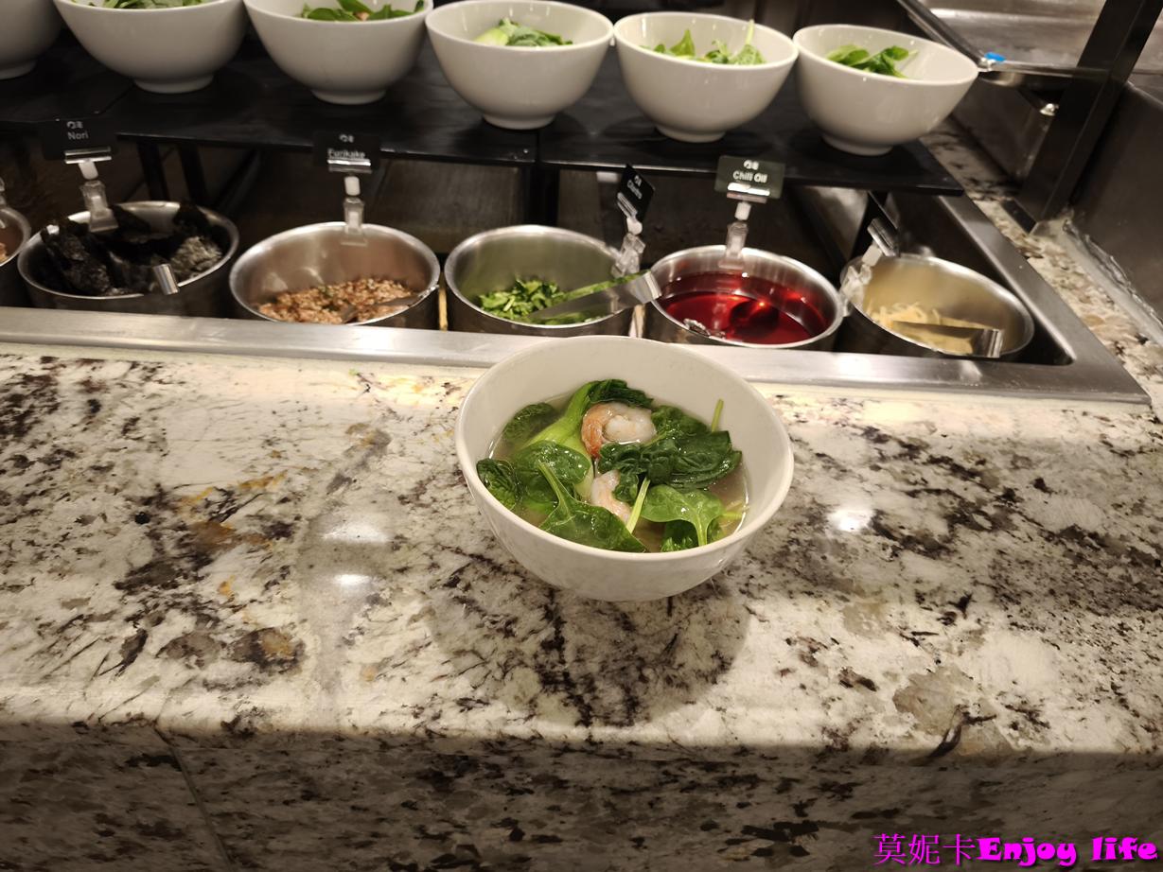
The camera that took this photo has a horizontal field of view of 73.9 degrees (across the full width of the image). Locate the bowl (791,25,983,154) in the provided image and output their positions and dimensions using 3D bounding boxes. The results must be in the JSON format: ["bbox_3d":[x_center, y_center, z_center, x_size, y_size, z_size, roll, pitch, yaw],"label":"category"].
[{"bbox_3d":[0.267,-0.313,0.716,0.160,0.080,0.160,4,42,-3],"label":"bowl"}]

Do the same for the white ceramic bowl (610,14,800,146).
[{"bbox_3d":[0.106,-0.321,0.707,0.160,0.080,0.160,4,42,-3],"label":"white ceramic bowl"}]

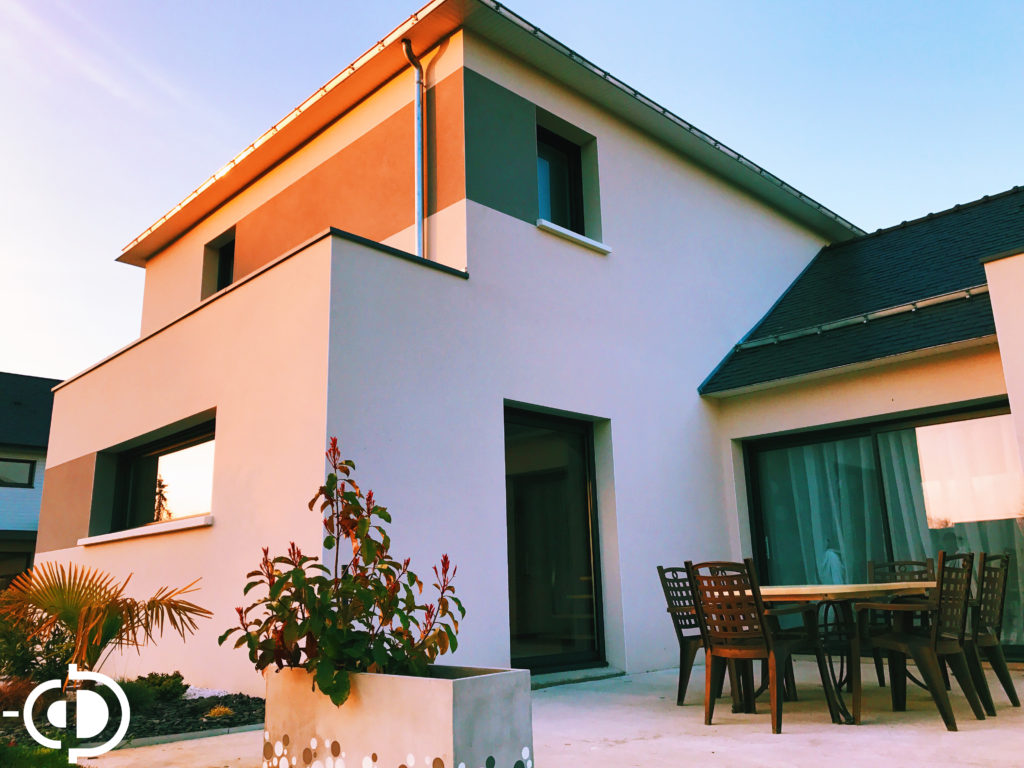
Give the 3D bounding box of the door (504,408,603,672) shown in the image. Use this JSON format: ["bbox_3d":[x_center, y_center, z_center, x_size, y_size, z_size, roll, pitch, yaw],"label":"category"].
[{"bbox_3d":[0.280,1.330,7.103,1.350,2.204,0.090,12,-19,-43],"label":"door"}]

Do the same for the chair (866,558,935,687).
[{"bbox_3d":[2.663,1.674,5.760,0.585,0.877,0.595,12,-19,-43],"label":"chair"}]

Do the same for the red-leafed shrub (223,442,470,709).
[{"bbox_3d":[-0.701,0.750,3.426,0.950,1.030,0.780,1,-14,-11],"label":"red-leafed shrub"}]

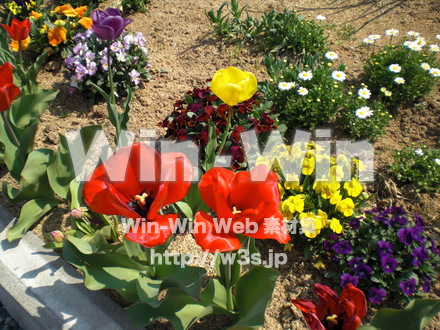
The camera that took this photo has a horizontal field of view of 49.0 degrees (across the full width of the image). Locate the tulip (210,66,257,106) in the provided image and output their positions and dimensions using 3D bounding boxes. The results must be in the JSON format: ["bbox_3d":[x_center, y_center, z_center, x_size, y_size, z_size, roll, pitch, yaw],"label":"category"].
[{"bbox_3d":[0.024,-0.141,0.870,0.081,0.060,0.076,0,46,0],"label":"tulip"}]

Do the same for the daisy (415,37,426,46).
[{"bbox_3d":[0.498,-0.307,1.200,0.031,0.011,0.031,18,47,18],"label":"daisy"}]

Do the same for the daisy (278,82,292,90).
[{"bbox_3d":[0.144,-0.172,1.060,0.031,0.011,0.031,6,44,7],"label":"daisy"}]

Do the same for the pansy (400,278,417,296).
[{"bbox_3d":[0.299,0.194,0.765,0.027,0.028,0.012,14,1,14],"label":"pansy"}]

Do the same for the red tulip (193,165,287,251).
[{"bbox_3d":[0.024,0.054,0.610,0.118,0.080,0.100,0,42,0],"label":"red tulip"}]

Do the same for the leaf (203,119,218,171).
[{"bbox_3d":[-0.017,-0.037,0.910,0.029,0.120,0.025,0,42,0],"label":"leaf"}]

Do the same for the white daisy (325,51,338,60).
[{"bbox_3d":[0.282,-0.275,1.220,0.031,0.011,0.031,0,50,0],"label":"white daisy"}]

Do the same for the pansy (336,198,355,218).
[{"bbox_3d":[0.224,0.076,0.860,0.030,0.032,0.014,17,4,19],"label":"pansy"}]

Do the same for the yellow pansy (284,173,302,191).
[{"bbox_3d":[0.121,0.027,0.800,0.029,0.029,0.018,0,17,0],"label":"yellow pansy"}]

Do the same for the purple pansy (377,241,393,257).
[{"bbox_3d":[0.273,0.139,0.800,0.027,0.029,0.013,0,1,0],"label":"purple pansy"}]

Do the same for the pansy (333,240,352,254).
[{"bbox_3d":[0.203,0.137,0.800,0.032,0.013,0.026,7,59,8],"label":"pansy"}]

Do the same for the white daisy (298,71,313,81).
[{"bbox_3d":[0.191,-0.200,1.080,0.032,0.010,0.032,0,56,0],"label":"white daisy"}]

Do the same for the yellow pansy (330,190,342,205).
[{"bbox_3d":[0.215,0.060,0.890,0.026,0.028,0.013,-22,14,-21],"label":"yellow pansy"}]

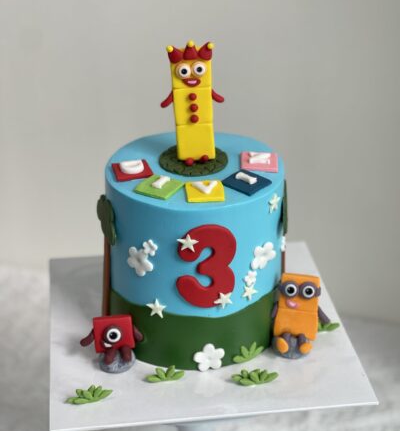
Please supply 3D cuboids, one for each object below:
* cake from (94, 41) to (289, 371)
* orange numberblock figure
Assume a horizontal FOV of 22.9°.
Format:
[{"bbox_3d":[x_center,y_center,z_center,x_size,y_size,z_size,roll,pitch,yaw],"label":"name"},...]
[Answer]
[{"bbox_3d":[-0.006,-0.019,0.864,0.164,0.266,0.160,-3,28,-7],"label":"cake"},{"bbox_3d":[0.090,0.085,0.873,0.052,0.075,0.035,3,28,6],"label":"orange numberblock figure"}]

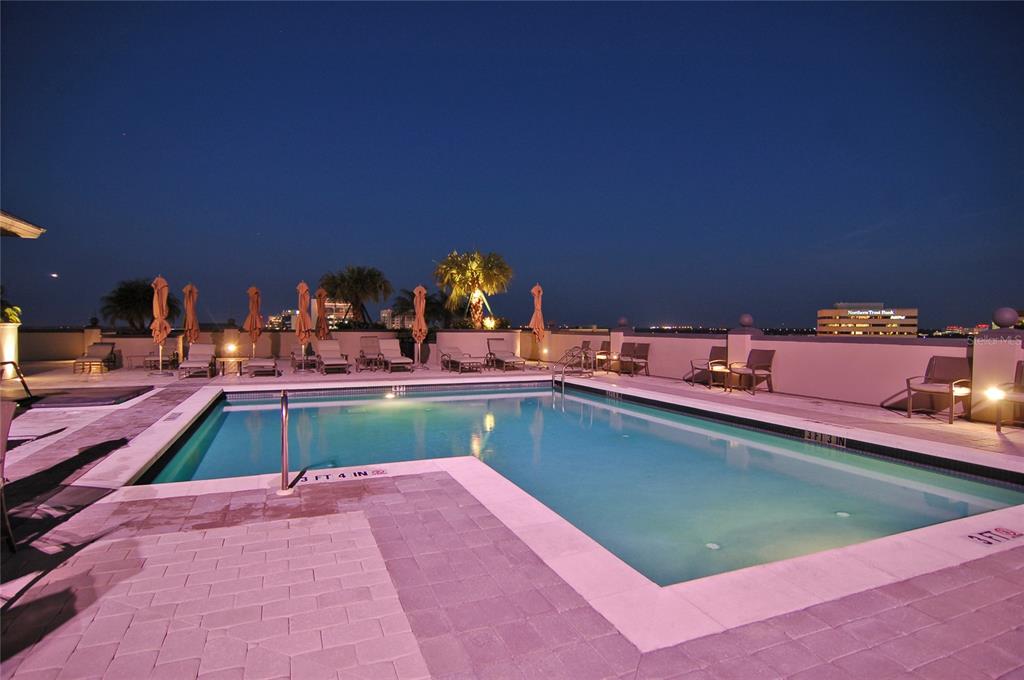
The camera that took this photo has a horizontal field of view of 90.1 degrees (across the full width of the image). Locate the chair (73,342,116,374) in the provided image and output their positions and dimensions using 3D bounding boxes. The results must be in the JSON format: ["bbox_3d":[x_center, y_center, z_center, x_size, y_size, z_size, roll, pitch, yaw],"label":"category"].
[{"bbox_3d":[-11.122,0.470,13.700,0.630,0.794,1.550,0,2,-23],"label":"chair"}]

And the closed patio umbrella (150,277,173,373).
[{"bbox_3d":[-9.212,-0.413,13.395,0.504,2.596,0.504,0,2,-23],"label":"closed patio umbrella"}]

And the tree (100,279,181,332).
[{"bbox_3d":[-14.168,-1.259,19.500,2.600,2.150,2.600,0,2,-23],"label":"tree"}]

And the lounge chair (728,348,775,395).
[{"bbox_3d":[4.752,0.611,10.063,0.706,0.857,0.554,-1,2,-31],"label":"lounge chair"}]

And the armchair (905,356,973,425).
[{"bbox_3d":[6.005,0.676,7.139,0.643,0.882,0.542,0,1,-20],"label":"armchair"}]

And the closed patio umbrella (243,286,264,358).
[{"bbox_3d":[-8.123,-0.451,16.094,0.560,2.540,0.560,0,1,-22],"label":"closed patio umbrella"}]

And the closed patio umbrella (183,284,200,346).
[{"bbox_3d":[-9.841,-0.456,15.694,0.500,2.540,0.500,0,1,-22],"label":"closed patio umbrella"}]

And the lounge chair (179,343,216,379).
[{"bbox_3d":[-7.777,0.482,12.800,0.660,0.810,1.480,0,1,-23],"label":"lounge chair"}]

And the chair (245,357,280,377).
[{"bbox_3d":[-6.491,0.680,13.388,0.680,0.420,1.900,0,1,-25],"label":"chair"}]

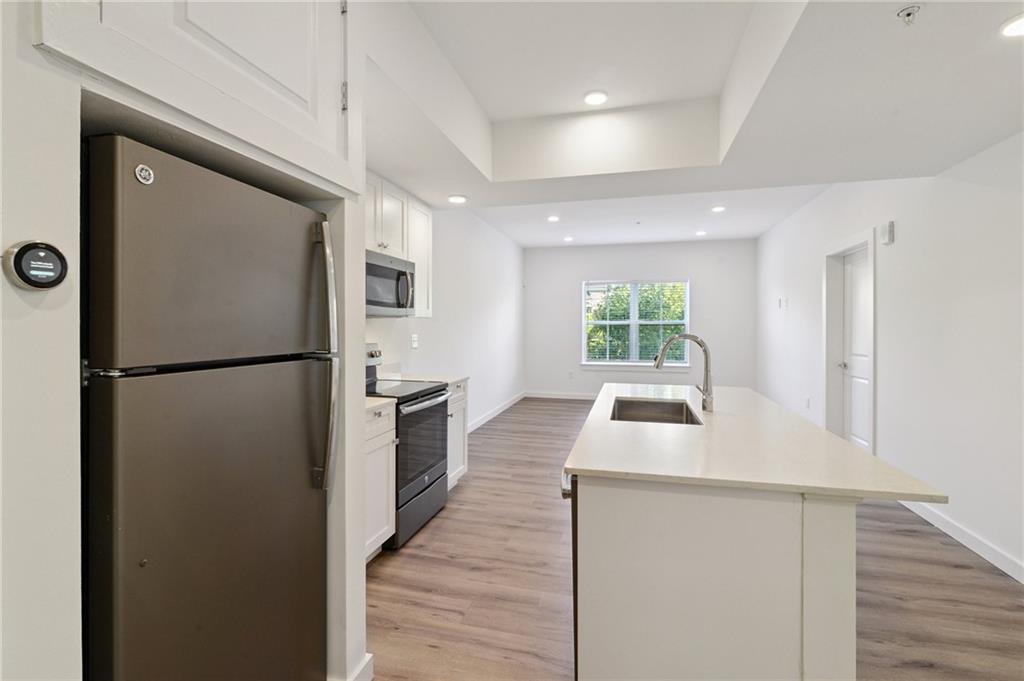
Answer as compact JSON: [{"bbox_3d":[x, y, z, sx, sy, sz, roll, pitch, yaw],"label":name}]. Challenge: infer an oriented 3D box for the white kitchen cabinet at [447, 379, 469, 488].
[{"bbox_3d":[-0.750,0.781,3.834,0.635,0.908,0.476,1,2,15],"label":"white kitchen cabinet"}]

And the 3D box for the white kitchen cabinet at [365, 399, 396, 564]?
[{"bbox_3d":[-1.065,0.816,2.653,0.635,0.908,0.400,1,2,15],"label":"white kitchen cabinet"}]

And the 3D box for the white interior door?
[{"bbox_3d":[3.456,0.177,4.453,0.040,2.105,0.850,1,2,15],"label":"white interior door"}]

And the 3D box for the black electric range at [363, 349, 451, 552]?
[{"bbox_3d":[-0.881,0.649,3.191,0.700,1.210,0.756,1,2,15],"label":"black electric range"}]

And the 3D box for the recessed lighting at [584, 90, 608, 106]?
[{"bbox_3d":[0.534,-1.528,2.876,0.160,0.030,0.160,1,2,15],"label":"recessed lighting"}]

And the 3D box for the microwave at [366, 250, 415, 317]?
[{"bbox_3d":[-1.024,-0.376,3.196,0.410,0.415,0.756,1,2,15],"label":"microwave"}]

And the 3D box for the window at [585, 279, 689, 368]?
[{"bbox_3d":[2.210,-0.306,8.223,1.855,1.550,0.120,1,2,15],"label":"window"}]

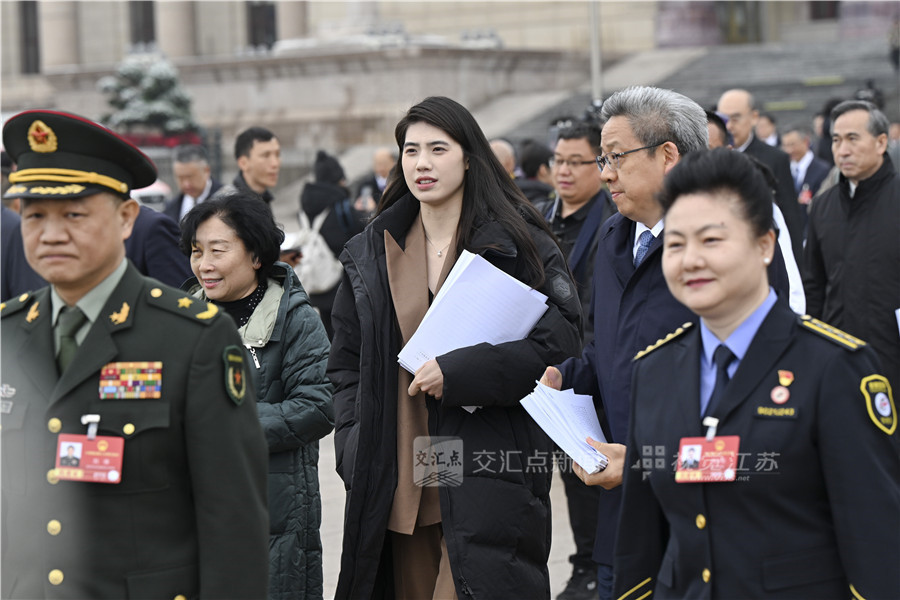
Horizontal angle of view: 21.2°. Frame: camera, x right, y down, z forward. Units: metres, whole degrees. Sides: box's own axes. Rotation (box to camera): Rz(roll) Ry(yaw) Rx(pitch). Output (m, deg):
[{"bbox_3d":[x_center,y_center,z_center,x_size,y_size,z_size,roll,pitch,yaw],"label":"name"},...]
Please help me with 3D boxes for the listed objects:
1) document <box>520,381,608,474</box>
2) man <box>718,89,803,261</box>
[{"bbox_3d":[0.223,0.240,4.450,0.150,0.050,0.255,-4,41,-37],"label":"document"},{"bbox_3d":[1.230,0.020,9.970,0.550,1.780,0.390,1,5,35],"label":"man"}]

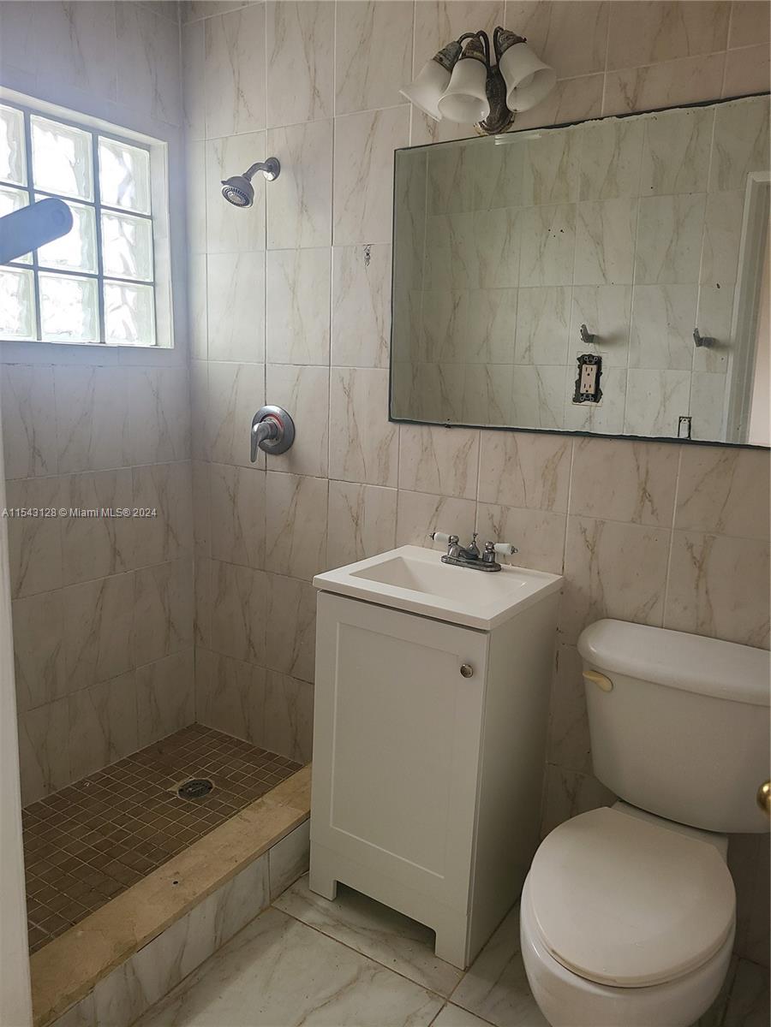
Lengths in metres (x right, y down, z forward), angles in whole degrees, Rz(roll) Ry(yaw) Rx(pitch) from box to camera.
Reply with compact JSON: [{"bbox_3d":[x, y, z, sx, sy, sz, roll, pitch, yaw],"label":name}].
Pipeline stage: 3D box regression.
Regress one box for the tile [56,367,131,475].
[{"bbox_3d":[-0.870,-0.280,2.300,0.009,0.312,0.249,9,14,33],"label":"tile"}]

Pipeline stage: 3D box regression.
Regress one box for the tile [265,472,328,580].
[{"bbox_3d":[-0.276,0.045,2.403,0.247,0.331,0.012,9,13,33],"label":"tile"}]

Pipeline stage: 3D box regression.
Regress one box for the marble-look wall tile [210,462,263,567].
[{"bbox_3d":[-0.490,0.012,2.569,0.250,0.336,0.010,9,14,32],"label":"marble-look wall tile"}]

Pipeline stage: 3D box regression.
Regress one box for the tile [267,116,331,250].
[{"bbox_3d":[-0.243,-0.934,2.208,0.247,0.331,0.012,9,13,33],"label":"tile"}]

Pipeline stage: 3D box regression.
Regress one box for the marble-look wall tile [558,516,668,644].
[{"bbox_3d":[0.550,0.180,1.865,0.247,0.331,0.012,9,13,33],"label":"marble-look wall tile"}]

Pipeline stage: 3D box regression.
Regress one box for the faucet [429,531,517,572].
[{"bbox_3d":[0.212,0.098,1.998,0.256,0.080,0.108,9,14,33],"label":"faucet"}]

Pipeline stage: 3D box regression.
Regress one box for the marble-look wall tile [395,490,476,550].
[{"bbox_3d":[0.140,0.116,2.164,0.250,0.336,0.010,9,14,32],"label":"marble-look wall tile"}]

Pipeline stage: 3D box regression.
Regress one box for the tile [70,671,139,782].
[{"bbox_3d":[-0.907,0.682,2.503,0.010,0.299,0.258,9,14,32],"label":"tile"}]

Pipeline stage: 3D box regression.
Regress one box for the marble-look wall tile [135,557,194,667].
[{"bbox_3d":[-0.748,0.327,2.613,0.012,0.331,0.250,9,13,33],"label":"marble-look wall tile"}]

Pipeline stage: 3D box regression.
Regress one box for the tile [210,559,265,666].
[{"bbox_3d":[-0.498,0.341,2.623,0.249,0.334,0.009,9,14,33],"label":"tile"}]

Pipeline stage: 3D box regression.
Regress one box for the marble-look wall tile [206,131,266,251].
[{"bbox_3d":[-0.452,-0.973,2.351,0.248,0.333,0.010,9,14,33],"label":"marble-look wall tile"}]

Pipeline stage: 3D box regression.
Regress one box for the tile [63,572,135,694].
[{"bbox_3d":[-0.892,0.371,2.431,0.009,0.340,0.249,9,14,33],"label":"tile"}]

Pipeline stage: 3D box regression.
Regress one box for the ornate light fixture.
[{"bbox_3d":[0.206,-1.010,1.775,0.398,0.227,0.222,9,14,32],"label":"ornate light fixture"}]

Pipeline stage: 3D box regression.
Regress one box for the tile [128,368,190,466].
[{"bbox_3d":[-0.728,-0.313,2.499,0.010,0.306,0.250,9,14,33],"label":"tile"}]

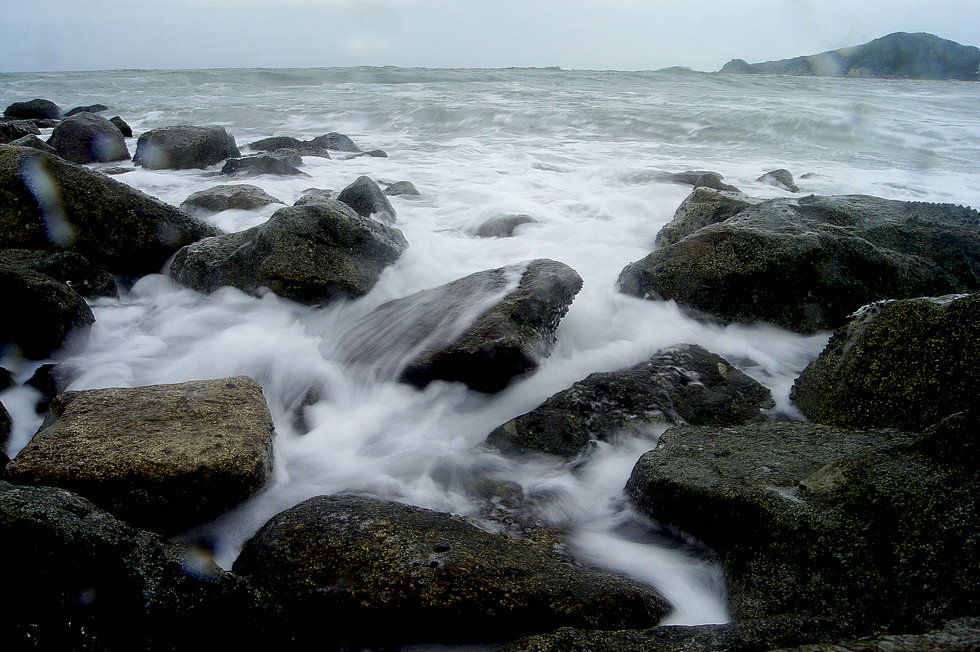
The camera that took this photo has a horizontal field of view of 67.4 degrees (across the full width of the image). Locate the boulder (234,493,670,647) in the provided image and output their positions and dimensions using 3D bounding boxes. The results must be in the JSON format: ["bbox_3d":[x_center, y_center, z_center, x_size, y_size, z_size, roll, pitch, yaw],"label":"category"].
[{"bbox_3d":[-0.100,0.851,2.538,1.420,0.430,0.660,-3,19,-9],"label":"boulder"}]

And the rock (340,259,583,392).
[{"bbox_3d":[-0.183,-0.036,4.638,1.442,0.625,0.937,-7,20,-19],"label":"rock"}]

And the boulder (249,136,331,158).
[{"bbox_3d":[-4.290,-3.816,15.691,1.697,0.418,1.103,0,19,0],"label":"boulder"}]

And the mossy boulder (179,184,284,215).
[{"bbox_3d":[-3.478,-1.717,9.936,1.305,0.326,0.978,0,19,0],"label":"mossy boulder"}]

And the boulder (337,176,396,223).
[{"bbox_3d":[-1.460,-1.391,8.567,0.680,0.660,0.620,0,19,0],"label":"boulder"}]

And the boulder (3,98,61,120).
[{"bbox_3d":[-14.713,-6.956,23.594,1.516,0.666,1.137,0,19,0],"label":"boulder"}]

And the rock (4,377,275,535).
[{"bbox_3d":[-1.480,0.636,3.291,1.030,0.480,0.920,-3,19,-8],"label":"rock"}]

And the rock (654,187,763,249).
[{"bbox_3d":[2.300,-1.134,7.809,1.120,0.670,1.000,0,19,0],"label":"rock"}]

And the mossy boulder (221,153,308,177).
[{"bbox_3d":[-3.920,-2.806,12.786,1.450,0.450,0.900,0,19,0],"label":"mossy boulder"}]

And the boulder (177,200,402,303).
[{"bbox_3d":[-1.720,-0.665,6.331,1.950,0.750,1.300,5,20,14],"label":"boulder"}]

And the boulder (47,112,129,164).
[{"bbox_3d":[-8.157,-3.822,14.966,1.378,1.004,1.171,0,19,0],"label":"boulder"}]

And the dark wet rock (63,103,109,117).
[{"bbox_3d":[-15.200,-8.124,27.876,1.500,0.700,1.100,0,19,0],"label":"dark wet rock"}]

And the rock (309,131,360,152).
[{"bbox_3d":[-3.540,-4.210,16.753,1.129,0.465,0.847,0,19,0],"label":"rock"}]

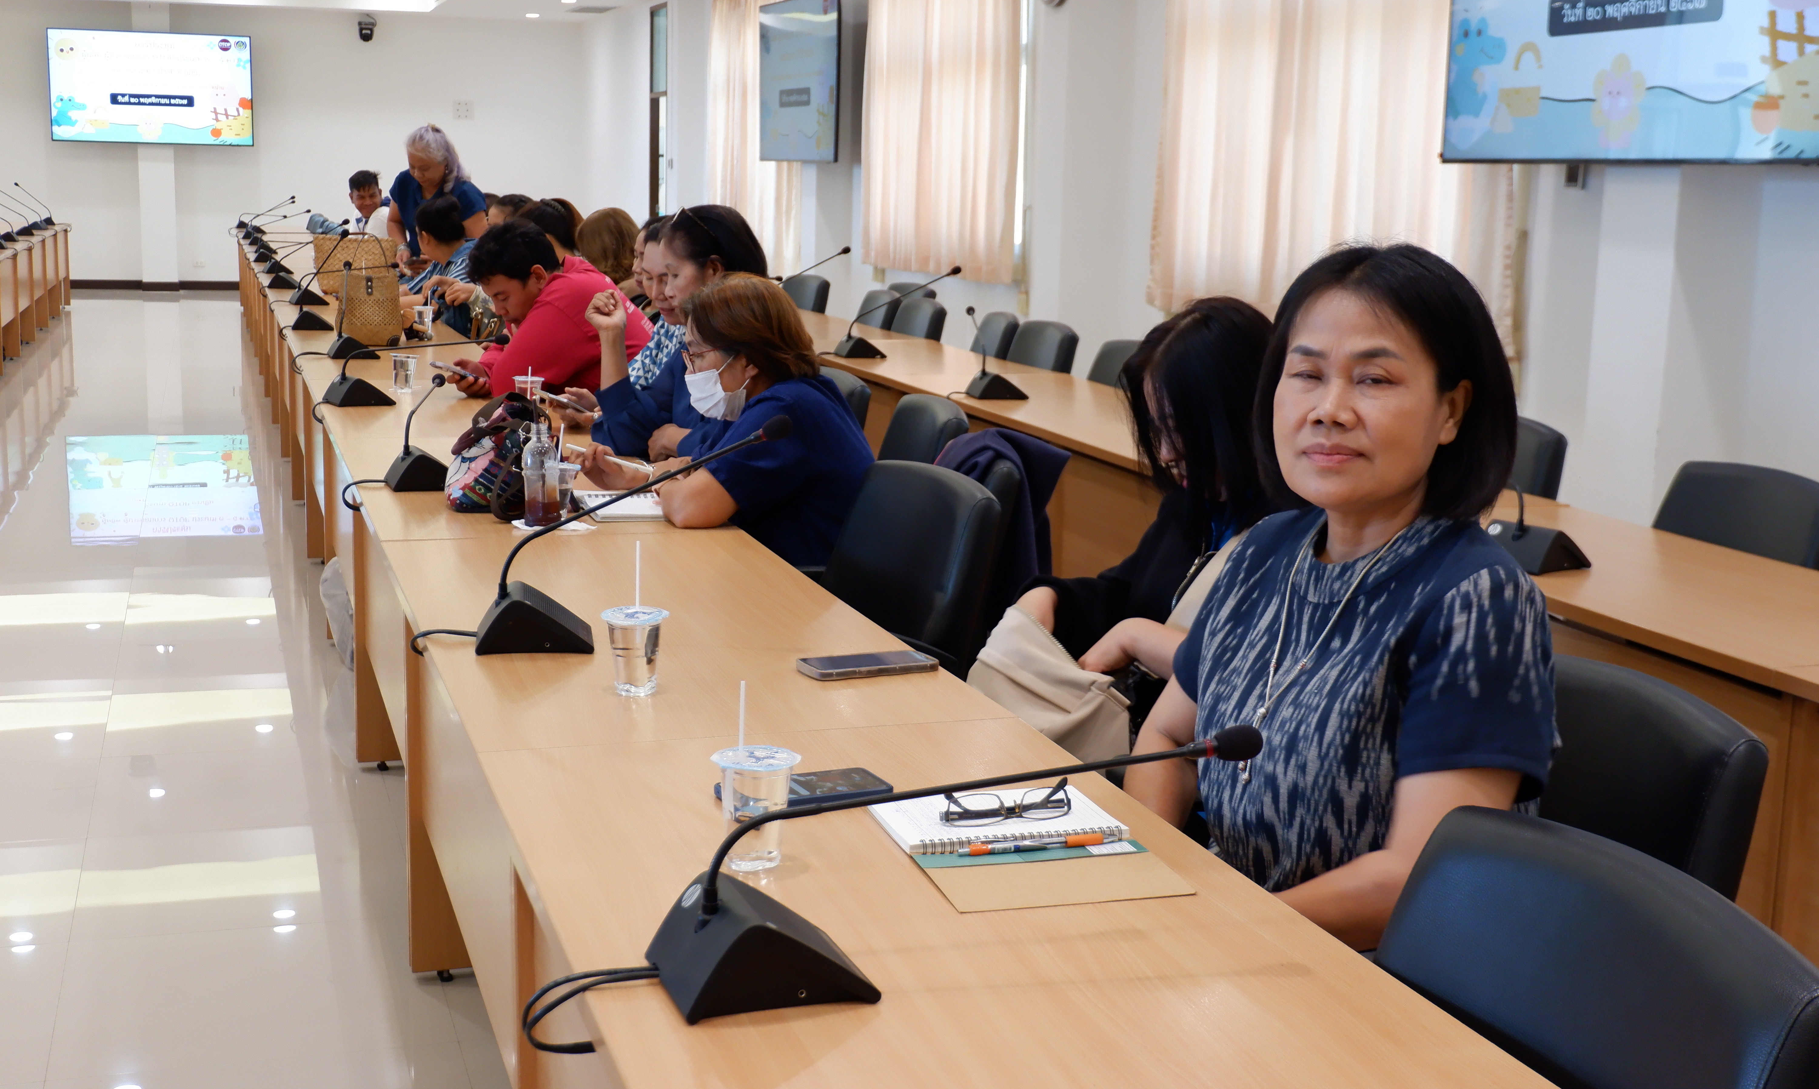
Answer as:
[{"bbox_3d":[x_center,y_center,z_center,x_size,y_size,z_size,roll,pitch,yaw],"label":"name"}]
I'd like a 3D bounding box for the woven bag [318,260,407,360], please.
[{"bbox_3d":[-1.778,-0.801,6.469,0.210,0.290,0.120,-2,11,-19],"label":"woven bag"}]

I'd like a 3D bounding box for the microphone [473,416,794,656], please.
[{"bbox_3d":[-0.350,-0.019,2.505,0.414,0.284,0.130,-2,11,-19],"label":"microphone"}]

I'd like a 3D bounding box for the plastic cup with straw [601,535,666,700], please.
[{"bbox_3d":[-0.321,0.083,2.281,0.076,0.176,0.076,2,11,0],"label":"plastic cup with straw"}]

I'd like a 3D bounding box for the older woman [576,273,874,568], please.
[{"bbox_3d":[-0.259,0.091,3.617,0.650,1.160,0.480,-2,11,-19],"label":"older woman"}]

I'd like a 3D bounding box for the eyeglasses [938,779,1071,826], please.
[{"bbox_3d":[0.086,0.239,1.841,0.130,0.036,0.045,-2,11,-21],"label":"eyeglasses"}]

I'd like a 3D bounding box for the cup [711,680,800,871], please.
[{"bbox_3d":[-0.135,0.199,1.722,0.077,0.166,0.077,2,11,0],"label":"cup"}]

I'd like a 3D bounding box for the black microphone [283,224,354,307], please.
[{"bbox_3d":[-2.459,-1.164,8.244,0.228,0.314,0.160,-2,11,-19],"label":"black microphone"}]

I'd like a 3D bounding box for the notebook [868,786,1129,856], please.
[{"bbox_3d":[0.080,0.256,1.833,0.212,0.011,0.137,-2,11,-19],"label":"notebook"}]

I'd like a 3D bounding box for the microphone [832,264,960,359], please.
[{"bbox_3d":[-0.033,-0.777,6.566,0.400,0.300,0.130,-2,11,-20],"label":"microphone"}]

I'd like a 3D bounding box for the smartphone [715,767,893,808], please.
[{"bbox_3d":[-0.103,0.238,1.901,0.165,0.011,0.079,-3,12,-24],"label":"smartphone"}]

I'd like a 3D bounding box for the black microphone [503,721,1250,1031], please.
[{"bbox_3d":[0.017,0.239,1.491,0.557,0.180,0.120,-2,11,-19],"label":"black microphone"}]

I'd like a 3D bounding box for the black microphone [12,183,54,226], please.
[{"bbox_3d":[-7.330,-2.853,16.503,0.330,0.346,0.170,-2,11,-19],"label":"black microphone"}]

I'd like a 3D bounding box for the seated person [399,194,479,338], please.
[{"bbox_3d":[-1.803,-0.789,7.901,0.720,1.190,0.500,1,11,-2],"label":"seated person"}]

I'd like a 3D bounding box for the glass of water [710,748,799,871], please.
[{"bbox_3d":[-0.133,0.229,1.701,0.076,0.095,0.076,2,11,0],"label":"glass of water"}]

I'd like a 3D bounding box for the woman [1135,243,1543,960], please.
[{"bbox_3d":[0.310,0.360,1.883,0.660,1.275,0.480,-6,13,-35],"label":"woman"}]

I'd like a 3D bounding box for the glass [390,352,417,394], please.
[{"bbox_3d":[-1.305,-0.433,5.085,0.074,0.095,0.074,-2,11,-19],"label":"glass"}]

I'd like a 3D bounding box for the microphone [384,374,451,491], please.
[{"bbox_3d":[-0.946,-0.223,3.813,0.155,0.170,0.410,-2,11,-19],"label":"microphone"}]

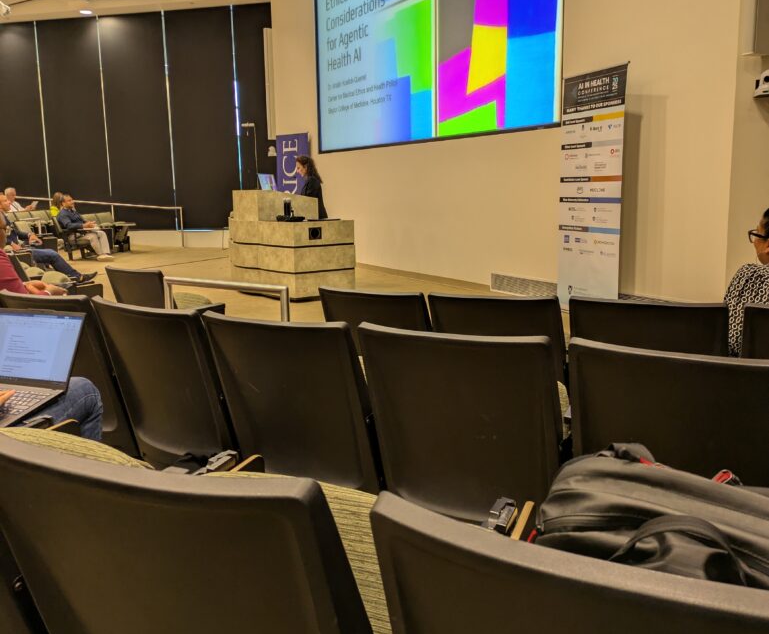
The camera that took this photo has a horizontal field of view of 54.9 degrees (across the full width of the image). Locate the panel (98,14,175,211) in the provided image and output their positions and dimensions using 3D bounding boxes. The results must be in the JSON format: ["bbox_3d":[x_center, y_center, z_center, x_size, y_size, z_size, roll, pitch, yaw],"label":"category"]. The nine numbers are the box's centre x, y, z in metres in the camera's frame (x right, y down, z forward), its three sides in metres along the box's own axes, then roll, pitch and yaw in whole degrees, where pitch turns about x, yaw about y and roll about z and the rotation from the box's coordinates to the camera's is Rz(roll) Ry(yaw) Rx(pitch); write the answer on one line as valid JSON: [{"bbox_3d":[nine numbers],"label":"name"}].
[{"bbox_3d":[-5.510,-4.308,16.540,1.614,4.674,0.060,2,10,13],"label":"panel"}]

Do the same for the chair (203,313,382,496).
[{"bbox_3d":[-0.201,0.376,2.449,0.530,0.840,0.600,4,11,26],"label":"chair"}]

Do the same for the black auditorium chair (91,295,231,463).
[{"bbox_3d":[-0.655,0.335,2.734,0.530,0.840,0.600,5,11,30],"label":"black auditorium chair"}]

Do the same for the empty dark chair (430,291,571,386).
[{"bbox_3d":[0.532,0.283,3.305,0.530,0.840,0.600,3,10,20],"label":"empty dark chair"}]

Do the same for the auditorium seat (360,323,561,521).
[{"bbox_3d":[0.284,0.407,2.216,0.530,0.840,0.600,3,11,23],"label":"auditorium seat"}]

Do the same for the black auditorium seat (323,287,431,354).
[{"bbox_3d":[0.049,0.262,3.465,0.530,0.840,0.600,3,11,23],"label":"black auditorium seat"}]

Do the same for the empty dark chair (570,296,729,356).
[{"bbox_3d":[1.066,0.311,3.070,0.530,0.840,0.600,3,10,21],"label":"empty dark chair"}]

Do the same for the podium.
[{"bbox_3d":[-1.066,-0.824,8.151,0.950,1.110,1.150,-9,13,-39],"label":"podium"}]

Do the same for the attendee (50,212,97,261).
[{"bbox_3d":[-5.695,-1.445,13.556,0.620,0.840,0.550,0,10,7],"label":"attendee"}]

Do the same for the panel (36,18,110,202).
[{"bbox_3d":[-7.084,-4.354,16.926,1.628,4.674,0.060,2,10,14],"label":"panel"}]

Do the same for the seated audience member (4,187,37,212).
[{"bbox_3d":[-7.374,-1.987,15.108,0.850,1.280,0.550,1,10,9],"label":"seated audience member"}]

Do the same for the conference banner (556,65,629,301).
[{"bbox_3d":[1.759,-1.026,6.316,0.150,2.060,0.880,-4,10,-20],"label":"conference banner"}]

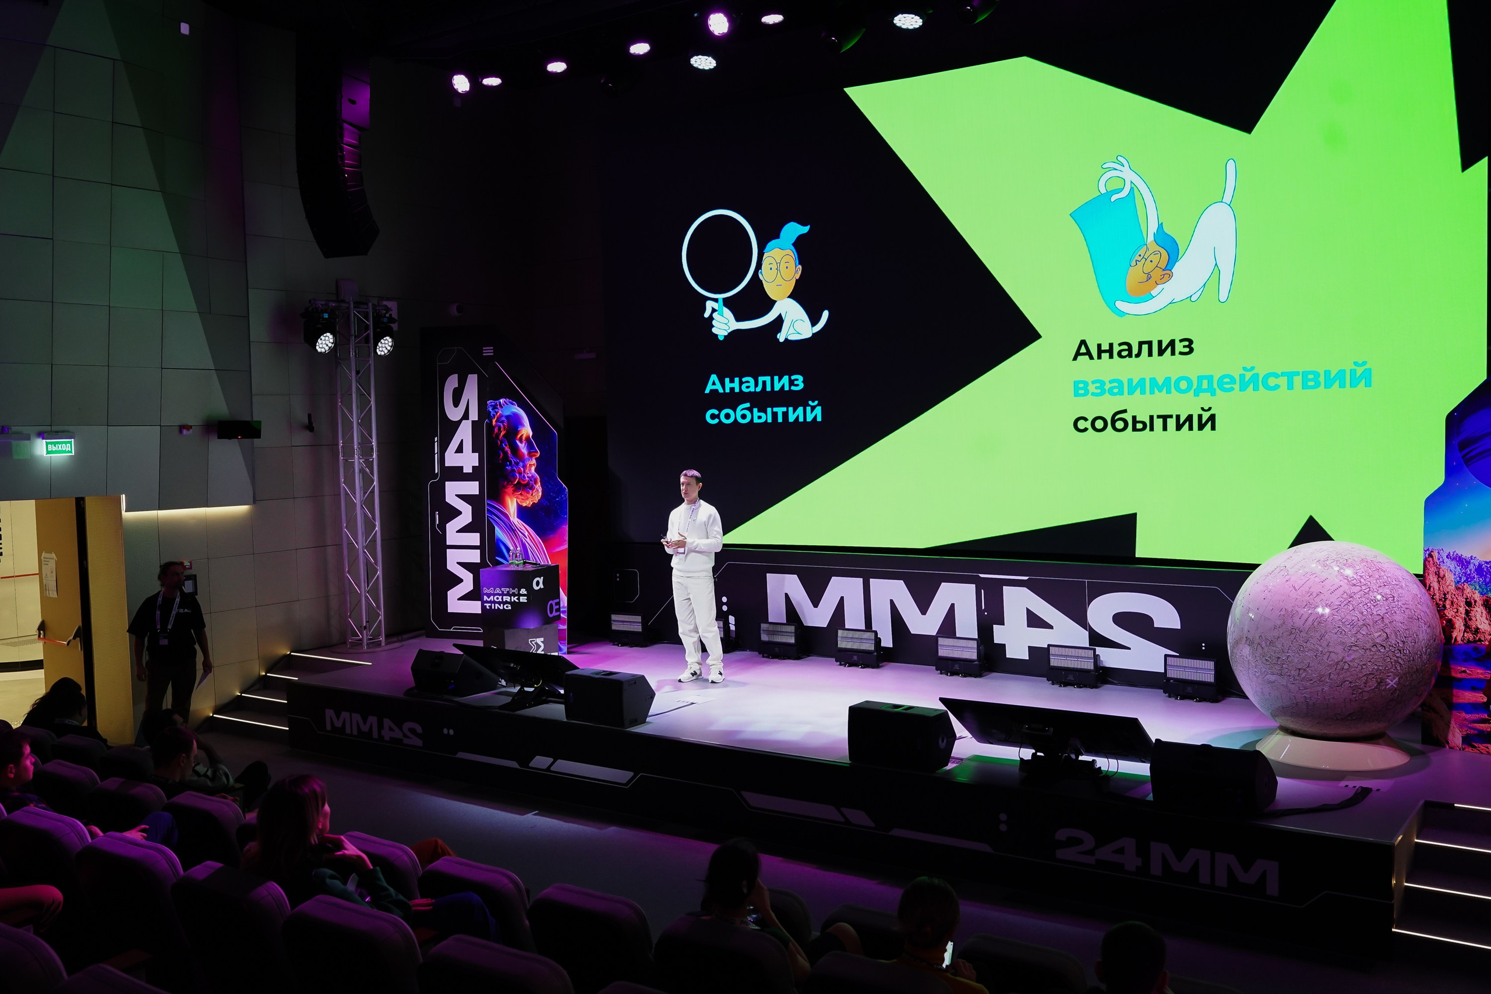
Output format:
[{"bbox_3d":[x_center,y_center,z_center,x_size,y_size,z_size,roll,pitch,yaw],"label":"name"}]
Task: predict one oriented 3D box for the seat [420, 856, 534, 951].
[{"bbox_3d":[-0.821,1.787,4.841,0.550,0.950,0.600,1,4,35],"label":"seat"}]

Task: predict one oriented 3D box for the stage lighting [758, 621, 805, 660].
[{"bbox_3d":[0.334,1.324,12.292,0.410,0.320,0.200,1,4,35],"label":"stage lighting"}]

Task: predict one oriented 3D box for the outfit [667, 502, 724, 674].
[{"bbox_3d":[-0.429,0.758,11.350,0.500,1.480,0.360,1,4,30],"label":"outfit"}]

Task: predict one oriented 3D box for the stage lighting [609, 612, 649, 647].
[{"bbox_3d":[-1.137,1.301,13.259,0.410,0.320,0.200,1,4,35],"label":"stage lighting"}]

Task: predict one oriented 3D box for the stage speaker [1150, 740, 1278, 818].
[{"bbox_3d":[2.637,1.522,7.448,0.580,0.380,0.400,1,4,35],"label":"stage speaker"}]

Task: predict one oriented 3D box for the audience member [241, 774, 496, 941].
[{"bbox_3d":[-1.113,1.430,4.286,0.520,1.250,0.980,1,4,35],"label":"audience member"}]

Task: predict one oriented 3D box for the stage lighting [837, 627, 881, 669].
[{"bbox_3d":[1.009,1.336,11.826,0.410,0.320,0.200,1,4,35],"label":"stage lighting"}]

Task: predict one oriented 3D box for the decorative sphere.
[{"bbox_3d":[3.707,0.896,8.376,1.231,1.231,1.231,1,4,35],"label":"decorative sphere"}]

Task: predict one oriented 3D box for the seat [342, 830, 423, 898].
[{"bbox_3d":[-1.273,1.779,5.154,0.550,0.950,0.600,1,4,35],"label":"seat"}]

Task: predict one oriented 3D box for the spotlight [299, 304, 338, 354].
[{"bbox_3d":[-4.124,-1.625,12.802,0.320,0.470,0.360,1,4,31],"label":"spotlight"}]

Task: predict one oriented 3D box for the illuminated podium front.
[{"bbox_3d":[-1.952,1.097,11.493,0.520,0.970,0.520,0,4,21],"label":"illuminated podium front"}]

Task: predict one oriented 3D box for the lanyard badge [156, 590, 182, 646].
[{"bbox_3d":[-4.438,0.936,10.200,0.200,0.430,0.130,-2,3,-16],"label":"lanyard badge"}]

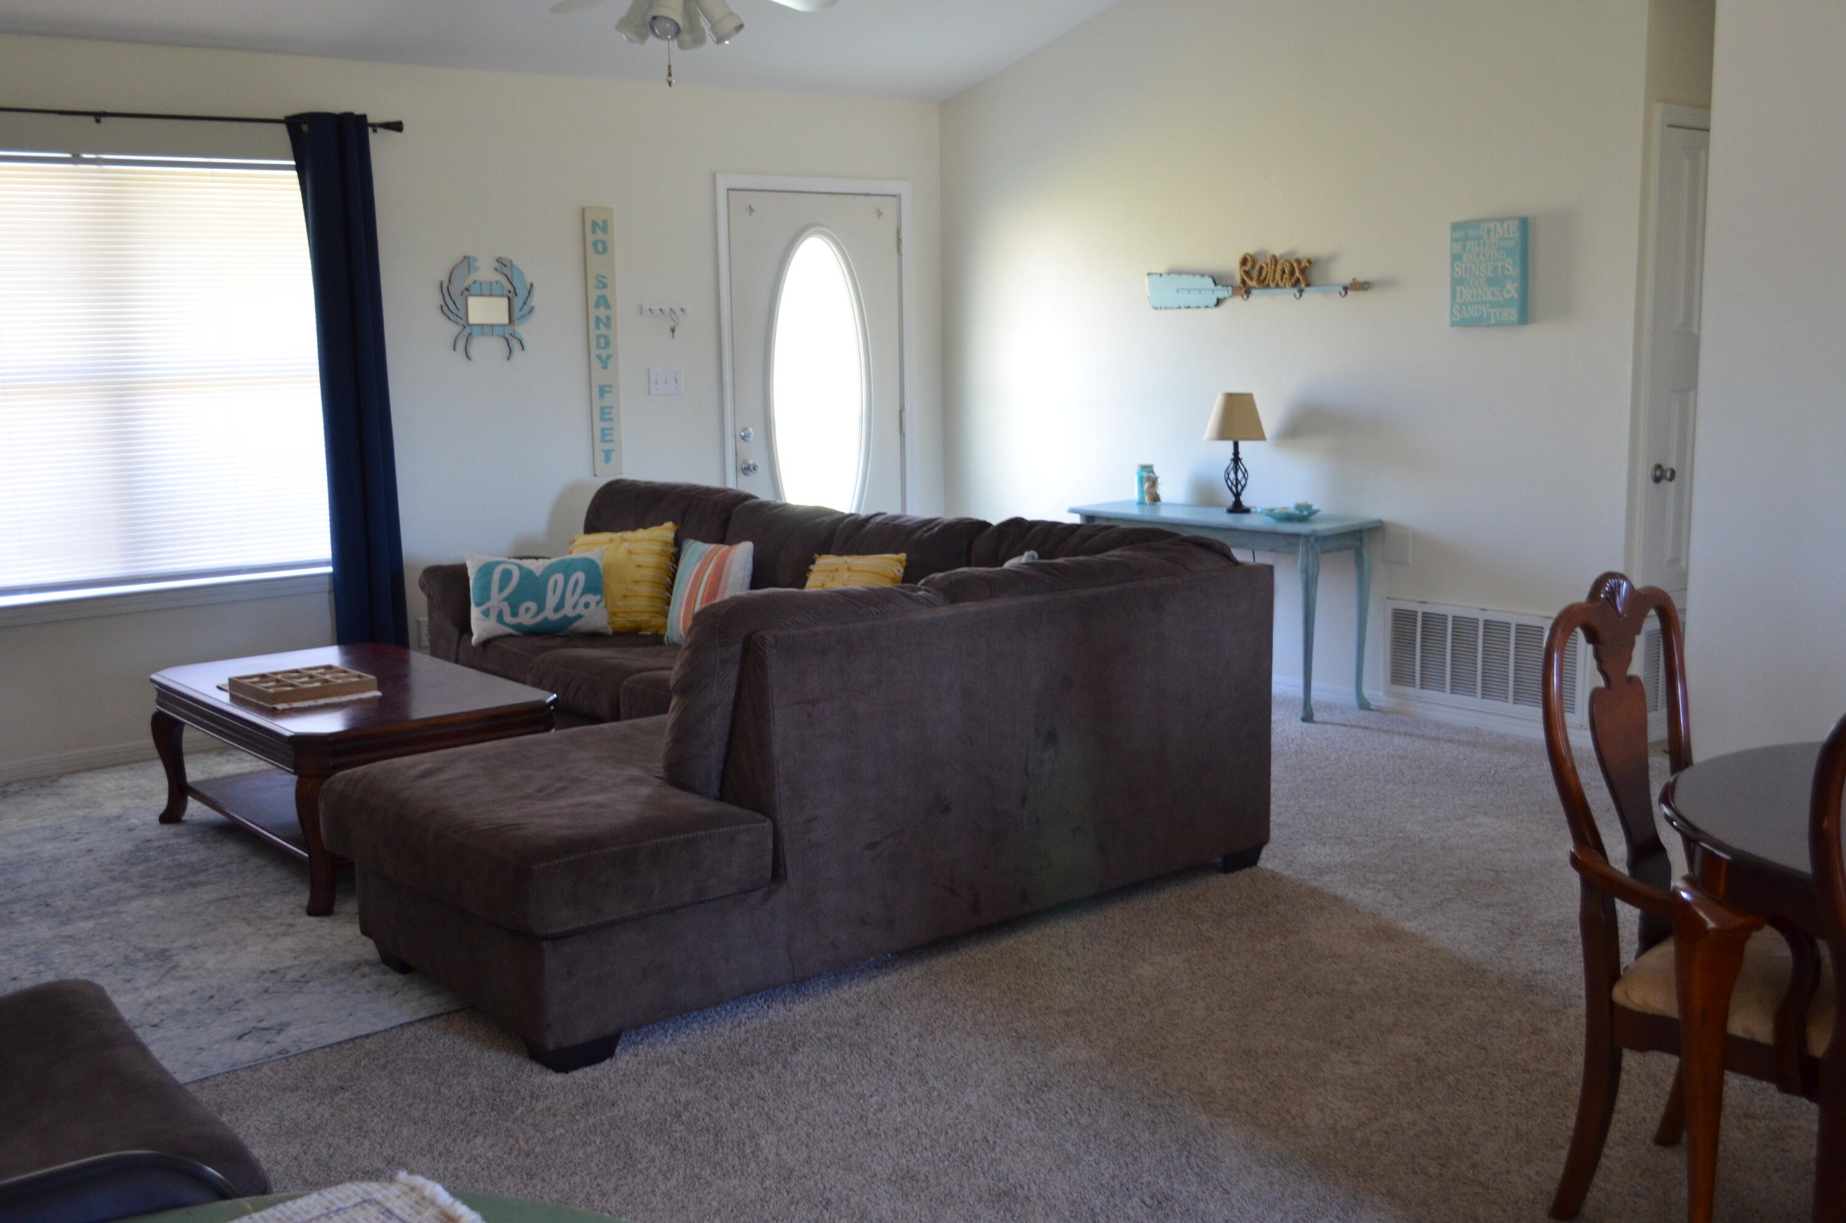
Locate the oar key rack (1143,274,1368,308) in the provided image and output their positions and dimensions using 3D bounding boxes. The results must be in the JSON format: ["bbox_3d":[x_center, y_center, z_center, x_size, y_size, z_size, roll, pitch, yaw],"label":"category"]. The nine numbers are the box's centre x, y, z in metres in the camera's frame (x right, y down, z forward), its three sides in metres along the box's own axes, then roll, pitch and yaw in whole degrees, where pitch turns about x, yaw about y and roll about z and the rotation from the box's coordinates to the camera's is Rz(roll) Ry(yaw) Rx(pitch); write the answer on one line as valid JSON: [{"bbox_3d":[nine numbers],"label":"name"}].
[{"bbox_3d":[1.257,-1.233,7.050,0.050,0.142,1.110,-8,12,-39],"label":"oar key rack"}]

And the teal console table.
[{"bbox_3d":[1.161,-0.023,7.203,0.410,0.720,1.250,-8,12,-38],"label":"teal console table"}]

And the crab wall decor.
[{"bbox_3d":[-1.690,-1.181,7.169,0.400,0.401,0.035,-8,12,-38],"label":"crab wall decor"}]

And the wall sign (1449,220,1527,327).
[{"bbox_3d":[1.920,-1.147,6.259,0.045,0.356,0.275,-8,12,-39],"label":"wall sign"}]

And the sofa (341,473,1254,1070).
[{"bbox_3d":[-0.886,0.186,5.466,2.230,0.930,3.070,-8,12,-38],"label":"sofa"}]

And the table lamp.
[{"bbox_3d":[1.207,-0.607,7.168,0.232,0.453,0.232,-1,9,0],"label":"table lamp"}]

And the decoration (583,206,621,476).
[{"bbox_3d":[-1.304,-1.090,7.506,0.142,1.079,0.025,-8,12,-38],"label":"decoration"}]

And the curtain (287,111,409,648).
[{"bbox_3d":[-2.104,-0.725,6.801,0.323,2.150,0.120,-8,12,-38],"label":"curtain"}]

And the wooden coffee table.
[{"bbox_3d":[-1.635,0.439,5.263,0.750,0.465,1.310,-8,12,-39],"label":"wooden coffee table"}]

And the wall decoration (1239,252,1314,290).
[{"bbox_3d":[1.324,-1.286,6.942,0.030,0.140,0.350,-8,12,-39],"label":"wall decoration"}]

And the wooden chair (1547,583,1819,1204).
[{"bbox_3d":[1.323,0.474,2.882,0.590,1.030,0.610,-9,12,-43],"label":"wooden chair"}]

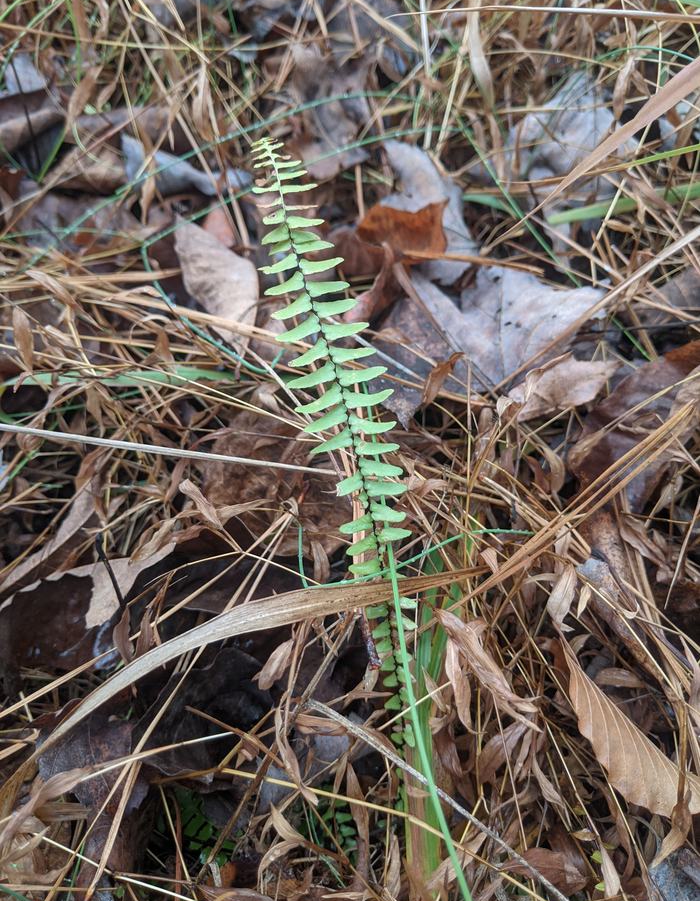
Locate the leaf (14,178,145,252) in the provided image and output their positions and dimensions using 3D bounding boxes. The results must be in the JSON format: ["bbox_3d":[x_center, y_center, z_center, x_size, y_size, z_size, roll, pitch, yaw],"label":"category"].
[{"bbox_3d":[-0.235,-0.207,0.640,0.103,0.018,0.074,0,52,0],"label":"leaf"}]

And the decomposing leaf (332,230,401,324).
[{"bbox_3d":[0.014,-0.138,0.580,0.043,0.034,0.063,16,54,12],"label":"decomposing leaf"}]

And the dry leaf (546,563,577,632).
[{"bbox_3d":[0.119,0.082,0.410,0.015,0.022,0.030,8,52,6],"label":"dry leaf"}]

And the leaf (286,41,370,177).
[{"bbox_3d":[-0.019,-0.293,0.630,0.062,0.025,0.106,6,86,0],"label":"leaf"}]

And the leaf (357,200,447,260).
[{"bbox_3d":[0.042,-0.183,0.605,0.072,0.031,0.040,-4,52,-3],"label":"leaf"}]

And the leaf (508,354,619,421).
[{"bbox_3d":[0.136,-0.040,0.465,0.070,0.018,0.032,-20,70,0],"label":"leaf"}]

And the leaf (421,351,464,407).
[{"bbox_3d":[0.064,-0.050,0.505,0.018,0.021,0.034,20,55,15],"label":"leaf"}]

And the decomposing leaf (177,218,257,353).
[{"bbox_3d":[-0.095,-0.116,0.515,0.047,0.020,0.104,-27,83,-10],"label":"decomposing leaf"}]

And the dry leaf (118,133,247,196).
[{"bbox_3d":[-0.153,-0.266,0.680,0.110,0.027,0.046,14,53,11],"label":"dry leaf"}]

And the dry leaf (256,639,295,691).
[{"bbox_3d":[-0.039,0.113,0.385,0.012,0.008,0.029,32,68,11],"label":"dry leaf"}]

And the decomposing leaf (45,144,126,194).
[{"bbox_3d":[-0.251,-0.267,0.690,0.067,0.025,0.045,-12,53,-9],"label":"decomposing leaf"}]

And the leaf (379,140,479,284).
[{"bbox_3d":[0.060,-0.183,0.560,0.060,0.030,0.120,-18,77,-2],"label":"leaf"}]

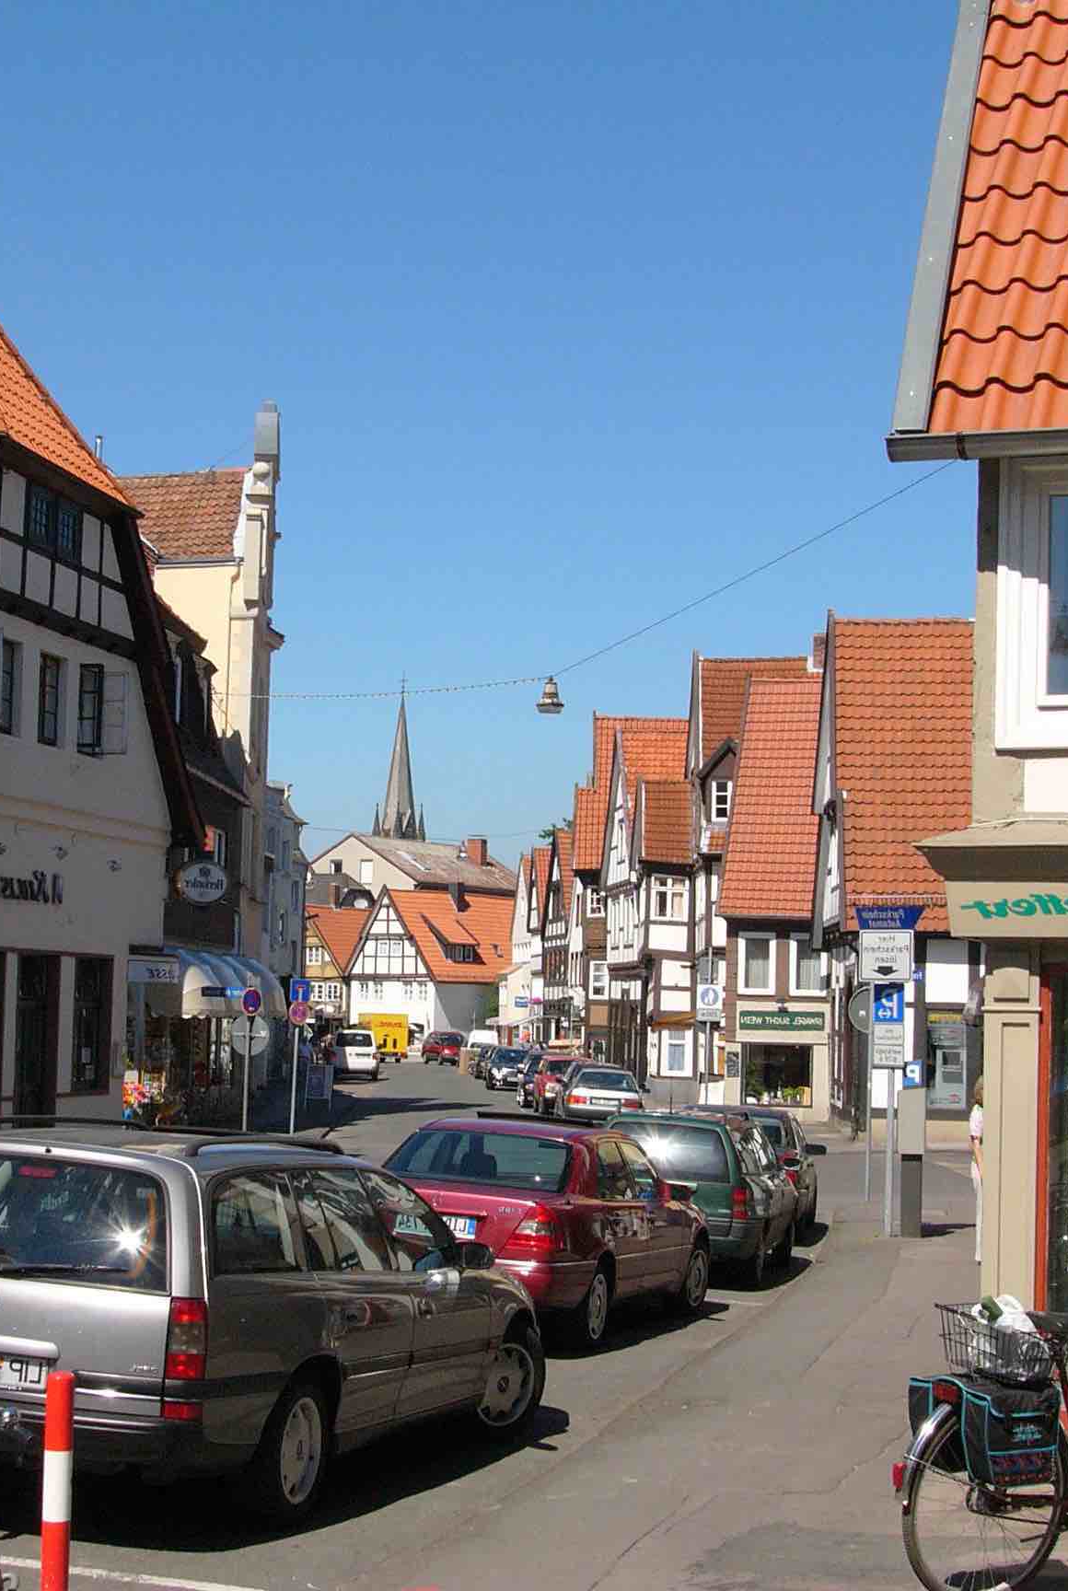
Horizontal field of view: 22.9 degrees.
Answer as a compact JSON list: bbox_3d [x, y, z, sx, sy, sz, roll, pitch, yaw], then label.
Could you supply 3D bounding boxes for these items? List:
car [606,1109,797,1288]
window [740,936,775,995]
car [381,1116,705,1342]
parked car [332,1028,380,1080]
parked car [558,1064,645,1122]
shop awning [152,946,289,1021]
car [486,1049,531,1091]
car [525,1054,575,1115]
[{"bbox_3d":[1.446,3.719,24.452,1.700,1.520,4.280,1,-5,10],"label":"car"},{"bbox_3d":[4.804,3.657,57.000,0.760,1.330,0.150,1,-5,8],"label":"window"},{"bbox_3d":[0.033,3.010,18.457,1.720,1.430,4.490,1,-6,17],"label":"car"},{"bbox_3d":[-7.100,10.447,106.000,1.840,1.940,4.750,2,-5,-4],"label":"parked car"},{"bbox_3d":[1.479,6.516,56.000,1.700,1.400,4.400,1,-5,2],"label":"parked car"},{"bbox_3d":[-5.000,3.134,43.250,0.850,1.080,6.500,1,-5,4],"label":"shop awning"},{"bbox_3d":[-0.792,9.379,90.000,1.690,1.420,4.200,2,-5,-4],"label":"car"},{"bbox_3d":[0.864,7.366,67.000,1.680,1.420,4.100,2,-5,-3],"label":"car"}]

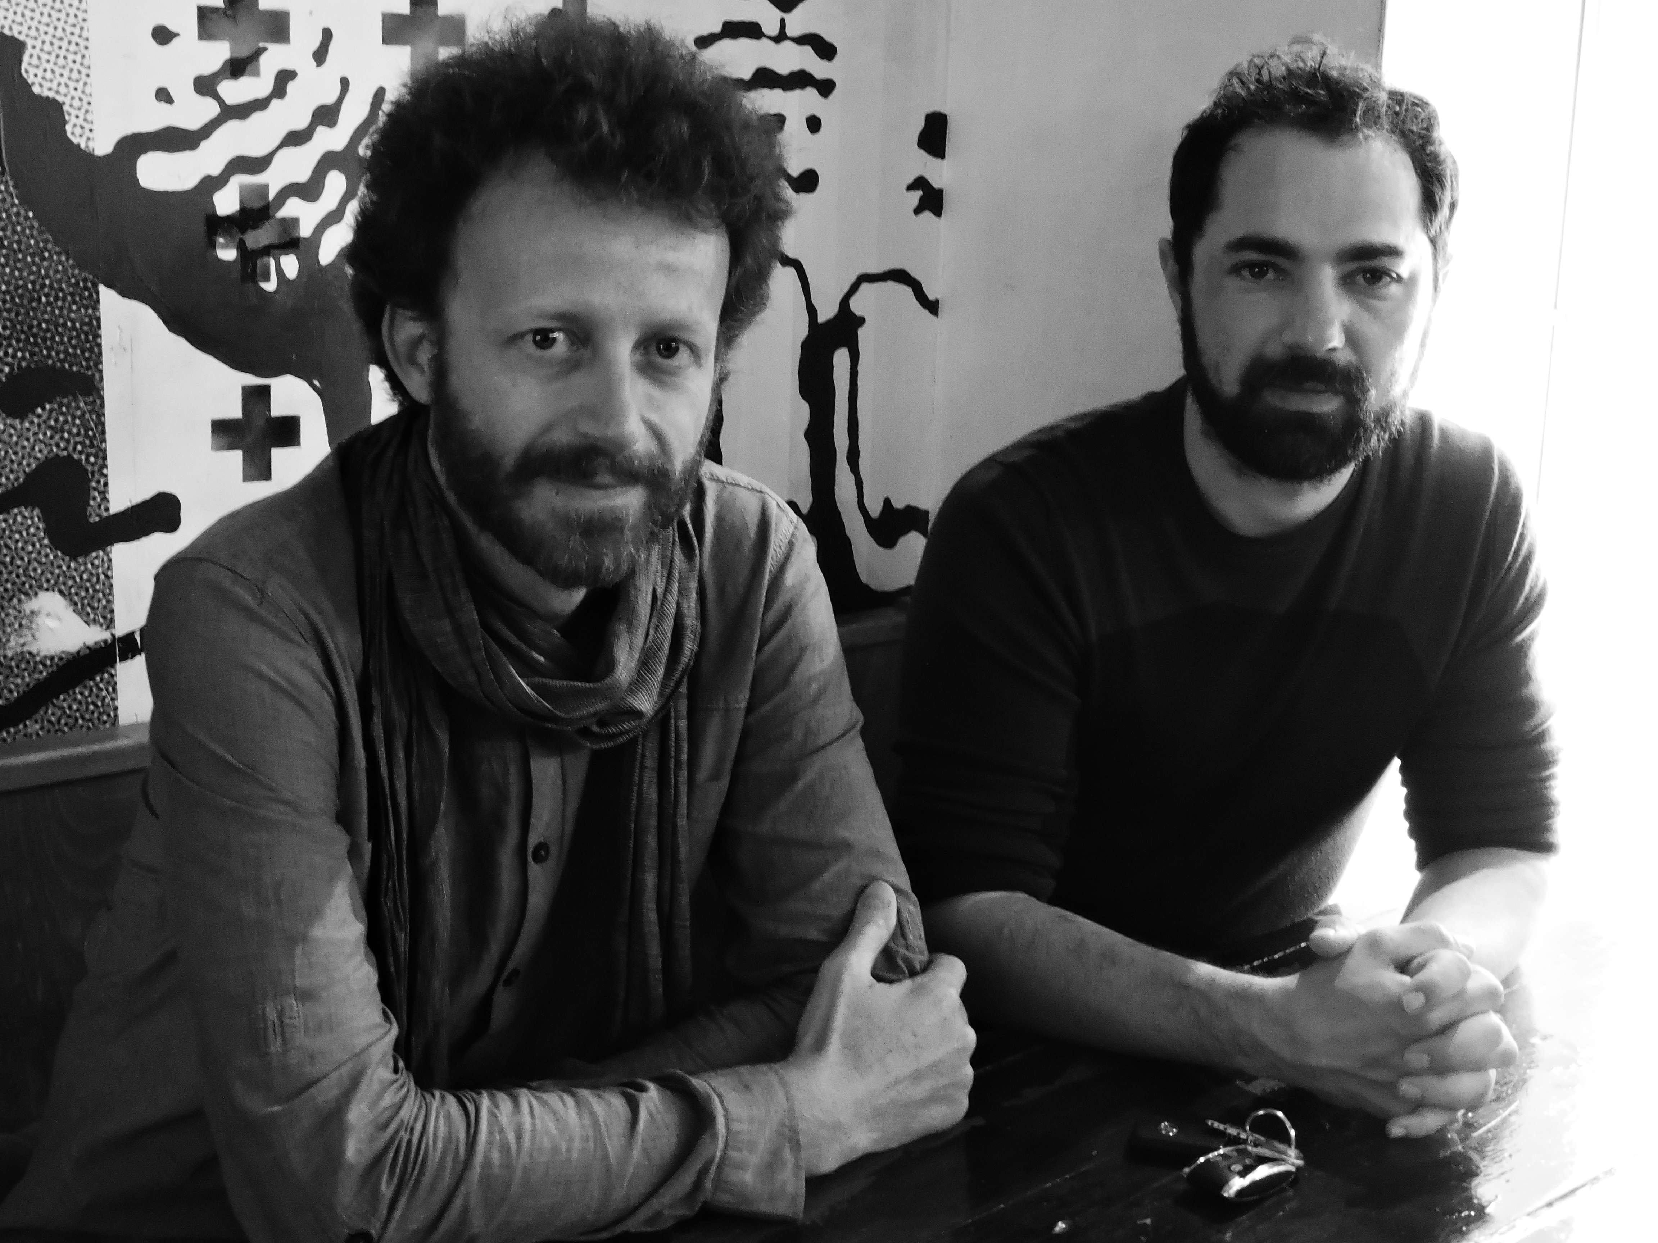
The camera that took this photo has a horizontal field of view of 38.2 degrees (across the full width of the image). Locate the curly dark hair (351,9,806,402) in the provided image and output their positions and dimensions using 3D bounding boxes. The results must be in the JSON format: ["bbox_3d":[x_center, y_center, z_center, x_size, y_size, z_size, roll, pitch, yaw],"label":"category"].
[{"bbox_3d":[-0.140,-0.212,1.300,0.238,0.225,0.243,-3,13,-22],"label":"curly dark hair"}]

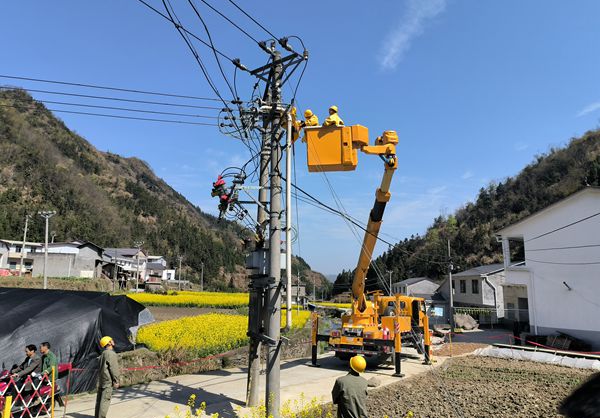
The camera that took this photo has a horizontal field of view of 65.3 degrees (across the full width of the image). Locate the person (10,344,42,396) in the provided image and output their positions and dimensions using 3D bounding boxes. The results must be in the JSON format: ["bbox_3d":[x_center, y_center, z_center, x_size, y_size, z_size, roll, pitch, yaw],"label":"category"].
[{"bbox_3d":[-5.584,3.459,9.682,0.720,1.270,0.520,6,-11,-36],"label":"person"}]

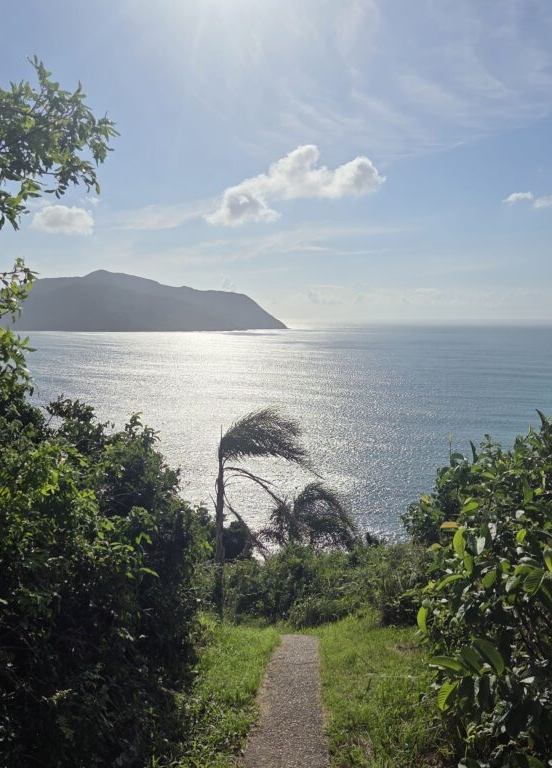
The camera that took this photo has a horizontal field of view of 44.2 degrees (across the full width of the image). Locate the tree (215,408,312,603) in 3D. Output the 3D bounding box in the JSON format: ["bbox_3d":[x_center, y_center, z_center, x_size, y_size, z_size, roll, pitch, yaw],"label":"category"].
[{"bbox_3d":[-0.250,2.800,15.000,2.250,4.650,1.700,0,5,0],"label":"tree"}]

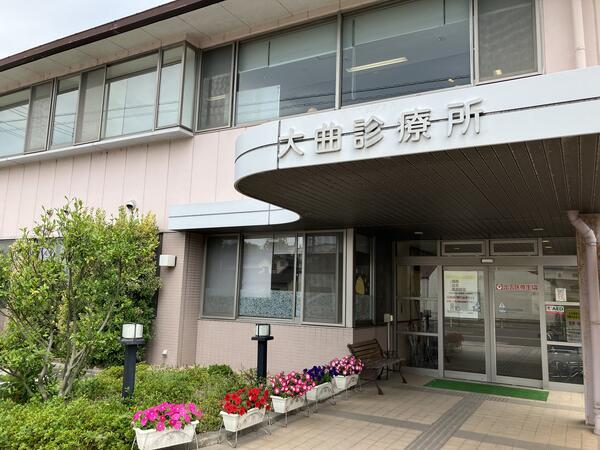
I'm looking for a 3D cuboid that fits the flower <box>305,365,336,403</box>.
[{"bbox_3d":[0.249,2.034,6.315,0.260,0.385,0.560,-3,-9,29],"label":"flower"}]

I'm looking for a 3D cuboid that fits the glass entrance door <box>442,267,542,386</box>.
[{"bbox_3d":[3.336,1.729,8.511,1.620,2.007,0.100,-3,-9,29],"label":"glass entrance door"}]

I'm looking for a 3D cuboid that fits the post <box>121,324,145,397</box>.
[{"bbox_3d":[-1.873,1.557,5.340,0.255,0.931,0.255,-3,-9,29],"label":"post"}]

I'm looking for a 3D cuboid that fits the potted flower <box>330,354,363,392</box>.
[{"bbox_3d":[0.694,2.133,7.092,0.260,0.415,0.560,-3,-9,29],"label":"potted flower"}]

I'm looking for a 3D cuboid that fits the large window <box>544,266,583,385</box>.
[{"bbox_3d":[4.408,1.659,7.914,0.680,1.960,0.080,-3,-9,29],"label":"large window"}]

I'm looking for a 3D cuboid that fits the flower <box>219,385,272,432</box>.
[{"bbox_3d":[-0.545,1.840,4.922,0.260,0.365,0.560,-3,-9,29],"label":"flower"}]

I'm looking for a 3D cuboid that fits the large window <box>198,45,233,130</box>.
[{"bbox_3d":[-1.585,-2.582,9.107,0.782,1.651,0.090,-3,-9,29],"label":"large window"}]

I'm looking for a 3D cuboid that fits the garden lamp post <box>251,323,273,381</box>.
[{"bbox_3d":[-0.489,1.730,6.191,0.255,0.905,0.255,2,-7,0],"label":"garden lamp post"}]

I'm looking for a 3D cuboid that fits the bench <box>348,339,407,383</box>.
[{"bbox_3d":[1.273,2.238,7.791,0.600,0.710,1.270,-3,-9,29],"label":"bench"}]

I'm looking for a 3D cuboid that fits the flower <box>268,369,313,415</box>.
[{"bbox_3d":[-0.112,1.932,5.689,0.260,0.405,0.560,-3,-9,29],"label":"flower"}]

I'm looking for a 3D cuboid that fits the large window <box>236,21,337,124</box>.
[{"bbox_3d":[-0.291,-2.621,8.380,2.027,1.618,0.090,-3,-9,29],"label":"large window"}]

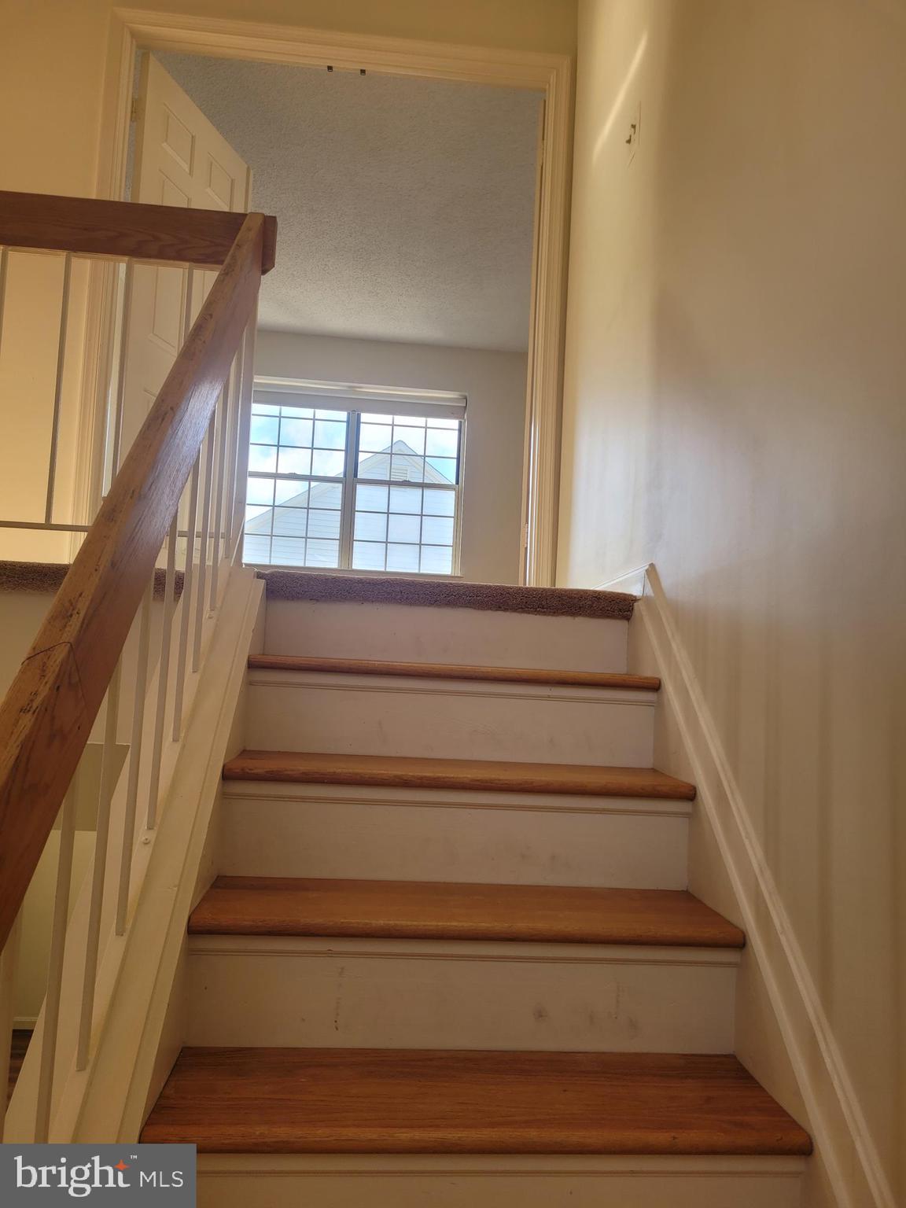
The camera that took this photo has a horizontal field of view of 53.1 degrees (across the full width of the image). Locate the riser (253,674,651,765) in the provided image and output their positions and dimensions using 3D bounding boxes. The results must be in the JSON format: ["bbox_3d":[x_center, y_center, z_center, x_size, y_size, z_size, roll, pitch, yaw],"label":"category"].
[{"bbox_3d":[0.004,0.247,1.940,0.875,0.172,0.020,3,-4,-5],"label":"riser"}]

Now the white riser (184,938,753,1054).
[{"bbox_3d":[0.025,0.617,1.443,0.875,0.172,0.020,3,-4,-5],"label":"white riser"}]

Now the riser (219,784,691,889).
[{"bbox_3d":[0.015,0.432,1.691,0.875,0.172,0.020,3,-4,-5],"label":"riser"}]

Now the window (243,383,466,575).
[{"bbox_3d":[-0.843,-1.040,7.465,1.865,1.560,0.100,3,-4,-5],"label":"window"}]

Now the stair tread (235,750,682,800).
[{"bbox_3d":[0.011,0.338,1.795,0.875,0.027,0.258,3,-4,-5],"label":"stair tread"}]

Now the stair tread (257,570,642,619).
[{"bbox_3d":[-0.007,-0.014,2.276,0.890,0.071,0.255,3,-4,-5],"label":"stair tread"}]

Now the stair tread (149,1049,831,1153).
[{"bbox_3d":[0.032,0.708,1.298,0.875,0.027,0.258,3,-4,-5],"label":"stair tread"}]

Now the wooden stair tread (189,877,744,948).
[{"bbox_3d":[0.022,0.523,1.547,0.875,0.027,0.258,3,-4,-5],"label":"wooden stair tread"}]

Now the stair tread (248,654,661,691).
[{"bbox_3d":[0.001,0.153,2.044,0.875,0.027,0.258,3,-4,-5],"label":"stair tread"}]

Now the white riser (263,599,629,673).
[{"bbox_3d":[-0.007,0.081,2.187,0.875,0.134,0.020,3,-4,-5],"label":"white riser"}]

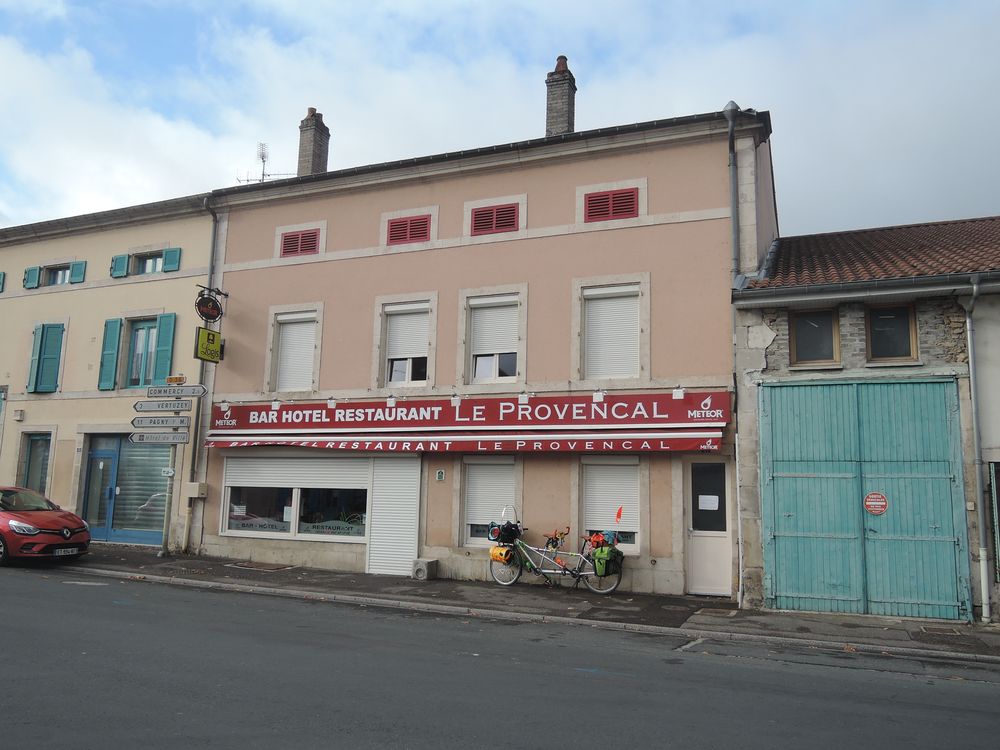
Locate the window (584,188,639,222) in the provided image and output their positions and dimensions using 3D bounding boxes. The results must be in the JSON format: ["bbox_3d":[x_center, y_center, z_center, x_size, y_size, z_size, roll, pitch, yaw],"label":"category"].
[{"bbox_3d":[2.065,-3.141,14.989,1.024,0.558,0.100,-2,-10,23],"label":"window"}]

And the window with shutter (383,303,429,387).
[{"bbox_3d":[-1.865,-0.610,16.367,1.049,1.654,0.190,-2,-10,23],"label":"window with shutter"}]

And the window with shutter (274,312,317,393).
[{"bbox_3d":[-4.450,-0.486,17.661,1.028,1.702,0.100,-2,-10,22],"label":"window with shutter"}]

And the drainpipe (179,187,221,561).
[{"bbox_3d":[-6.615,-0.092,17.925,0.140,7.845,0.280,-2,-10,23],"label":"drainpipe"}]

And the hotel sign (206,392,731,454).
[{"bbox_3d":[-1.264,0.981,15.596,11.050,1.040,0.420,-2,-10,22],"label":"hotel sign"}]

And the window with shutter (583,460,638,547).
[{"bbox_3d":[1.960,2.294,14.219,1.070,1.672,0.180,-2,-10,23],"label":"window with shutter"}]

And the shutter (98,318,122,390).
[{"bbox_3d":[-9.315,-0.473,19.403,0.524,1.739,0.060,-2,-10,22],"label":"shutter"}]

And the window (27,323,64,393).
[{"bbox_3d":[-11.215,-0.416,19.922,1.030,1.710,0.180,-3,-9,24],"label":"window"}]

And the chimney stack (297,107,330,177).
[{"bbox_3d":[-4.875,-5.971,21.177,0.500,2.150,0.700,-2,-9,22],"label":"chimney stack"}]

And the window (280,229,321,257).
[{"bbox_3d":[-4.381,-2.894,17.834,1.001,0.560,0.070,-2,-10,22],"label":"window"}]

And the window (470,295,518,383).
[{"bbox_3d":[-0.095,-0.694,15.635,1.072,1.667,0.190,-2,-10,23],"label":"window"}]

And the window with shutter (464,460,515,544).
[{"bbox_3d":[-0.185,2.374,15.111,1.054,1.668,0.180,-2,-10,23],"label":"window with shutter"}]

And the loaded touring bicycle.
[{"bbox_3d":[0.945,2.990,14.069,2.480,1.440,0.650,-4,-10,29],"label":"loaded touring bicycle"}]

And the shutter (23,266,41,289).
[{"bbox_3d":[-11.882,-2.480,20.554,0.510,0.540,0.050,-3,-9,24],"label":"shutter"}]

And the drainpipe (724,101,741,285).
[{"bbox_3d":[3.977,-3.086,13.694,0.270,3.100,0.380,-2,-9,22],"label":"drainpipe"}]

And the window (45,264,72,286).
[{"bbox_3d":[-11.291,-2.549,20.712,0.874,0.561,0.160,-2,-10,23],"label":"window"}]

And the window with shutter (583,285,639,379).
[{"bbox_3d":[2.039,-0.766,14.597,1.040,1.660,0.130,-2,-9,22],"label":"window with shutter"}]

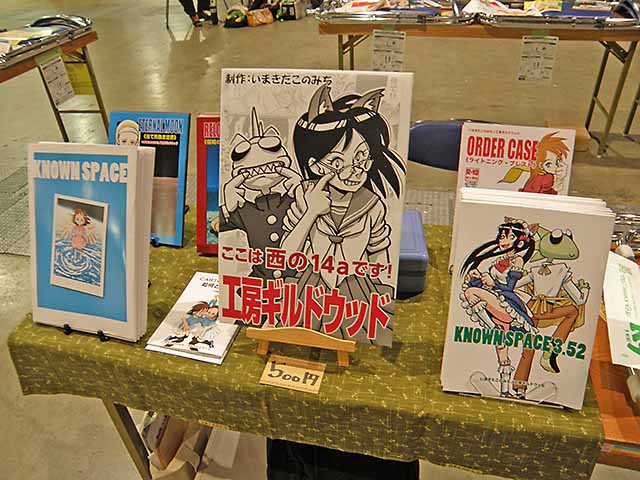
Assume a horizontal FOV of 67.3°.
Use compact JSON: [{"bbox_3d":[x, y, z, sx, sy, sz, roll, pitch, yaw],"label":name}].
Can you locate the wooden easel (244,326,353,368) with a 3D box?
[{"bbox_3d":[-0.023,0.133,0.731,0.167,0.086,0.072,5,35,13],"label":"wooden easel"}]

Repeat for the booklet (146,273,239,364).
[{"bbox_3d":[-0.191,0.126,0.825,0.132,0.011,0.188,5,35,13],"label":"booklet"}]

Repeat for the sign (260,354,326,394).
[{"bbox_3d":[-0.038,0.197,0.712,0.088,0.003,0.054,6,35,13],"label":"sign"}]

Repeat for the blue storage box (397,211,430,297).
[{"bbox_3d":[0.092,0.018,0.891,0.211,0.087,0.156,1,34,7],"label":"blue storage box"}]

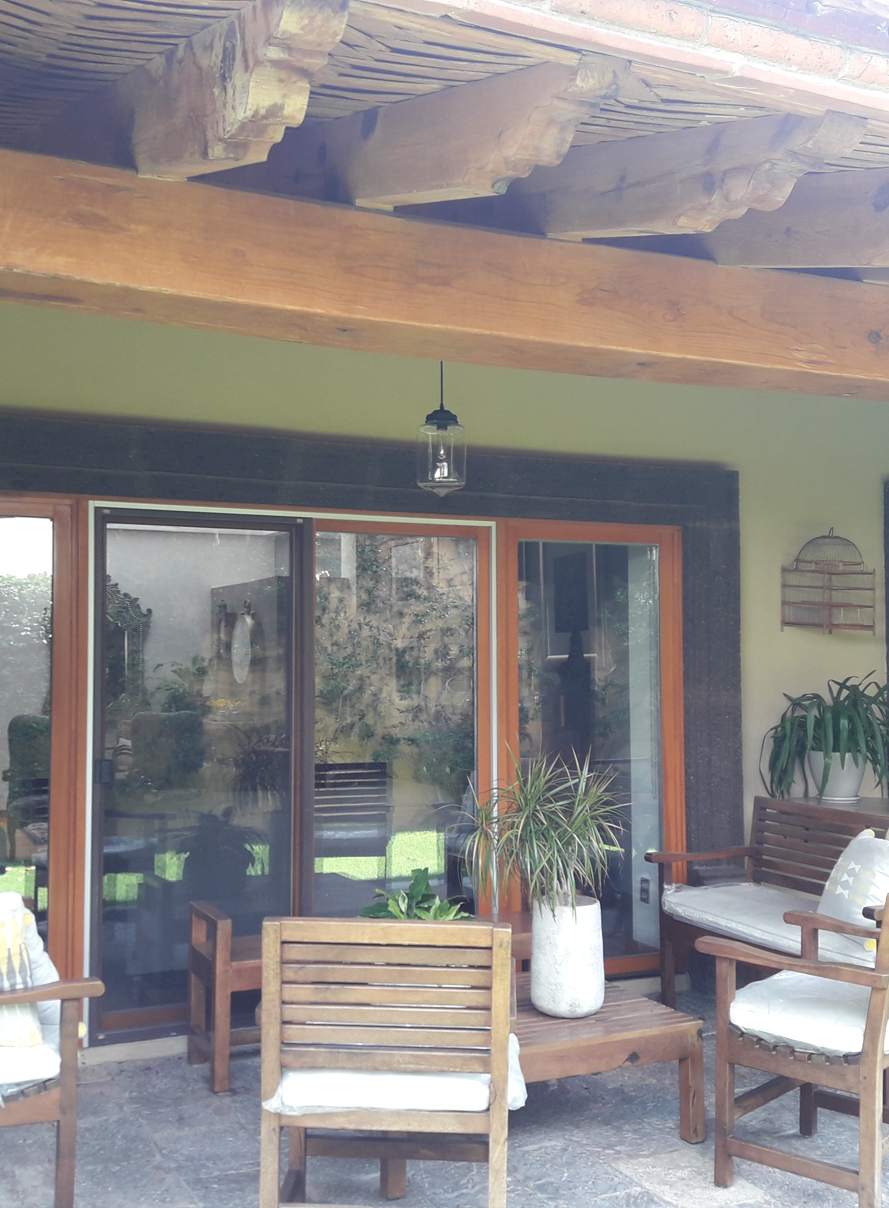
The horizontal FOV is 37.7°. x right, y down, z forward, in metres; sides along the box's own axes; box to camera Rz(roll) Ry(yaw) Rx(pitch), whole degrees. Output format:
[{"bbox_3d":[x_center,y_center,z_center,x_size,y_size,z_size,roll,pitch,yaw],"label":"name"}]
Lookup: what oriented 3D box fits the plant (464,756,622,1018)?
[{"bbox_3d":[0.330,0.937,4.409,0.512,0.828,0.475,0,-2,4],"label":"plant"}]

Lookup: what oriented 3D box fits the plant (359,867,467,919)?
[{"bbox_3d":[-0.091,1.092,4.188,0.400,0.484,0.362,1,-3,-24],"label":"plant"}]

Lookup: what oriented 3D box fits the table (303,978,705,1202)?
[{"bbox_3d":[0.164,1.533,4.312,1.105,0.370,0.823,1,-3,-24],"label":"table"}]

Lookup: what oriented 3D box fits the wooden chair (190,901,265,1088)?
[{"bbox_3d":[-0.207,1.453,5.119,1.536,0.607,0.430,1,-3,-24],"label":"wooden chair"}]

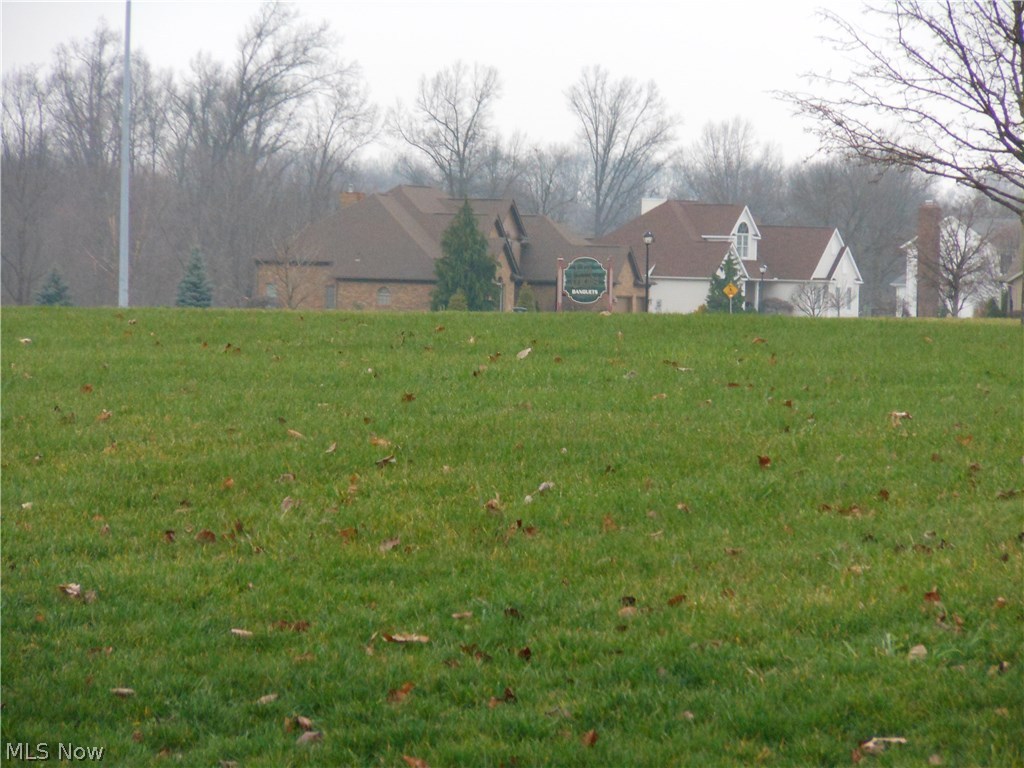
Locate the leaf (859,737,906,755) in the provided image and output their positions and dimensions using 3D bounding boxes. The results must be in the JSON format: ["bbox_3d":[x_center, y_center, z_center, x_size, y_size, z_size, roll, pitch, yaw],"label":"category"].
[{"bbox_3d":[1.099,1.072,17.200,0.142,0.043,0.090,1,1,0],"label":"leaf"}]

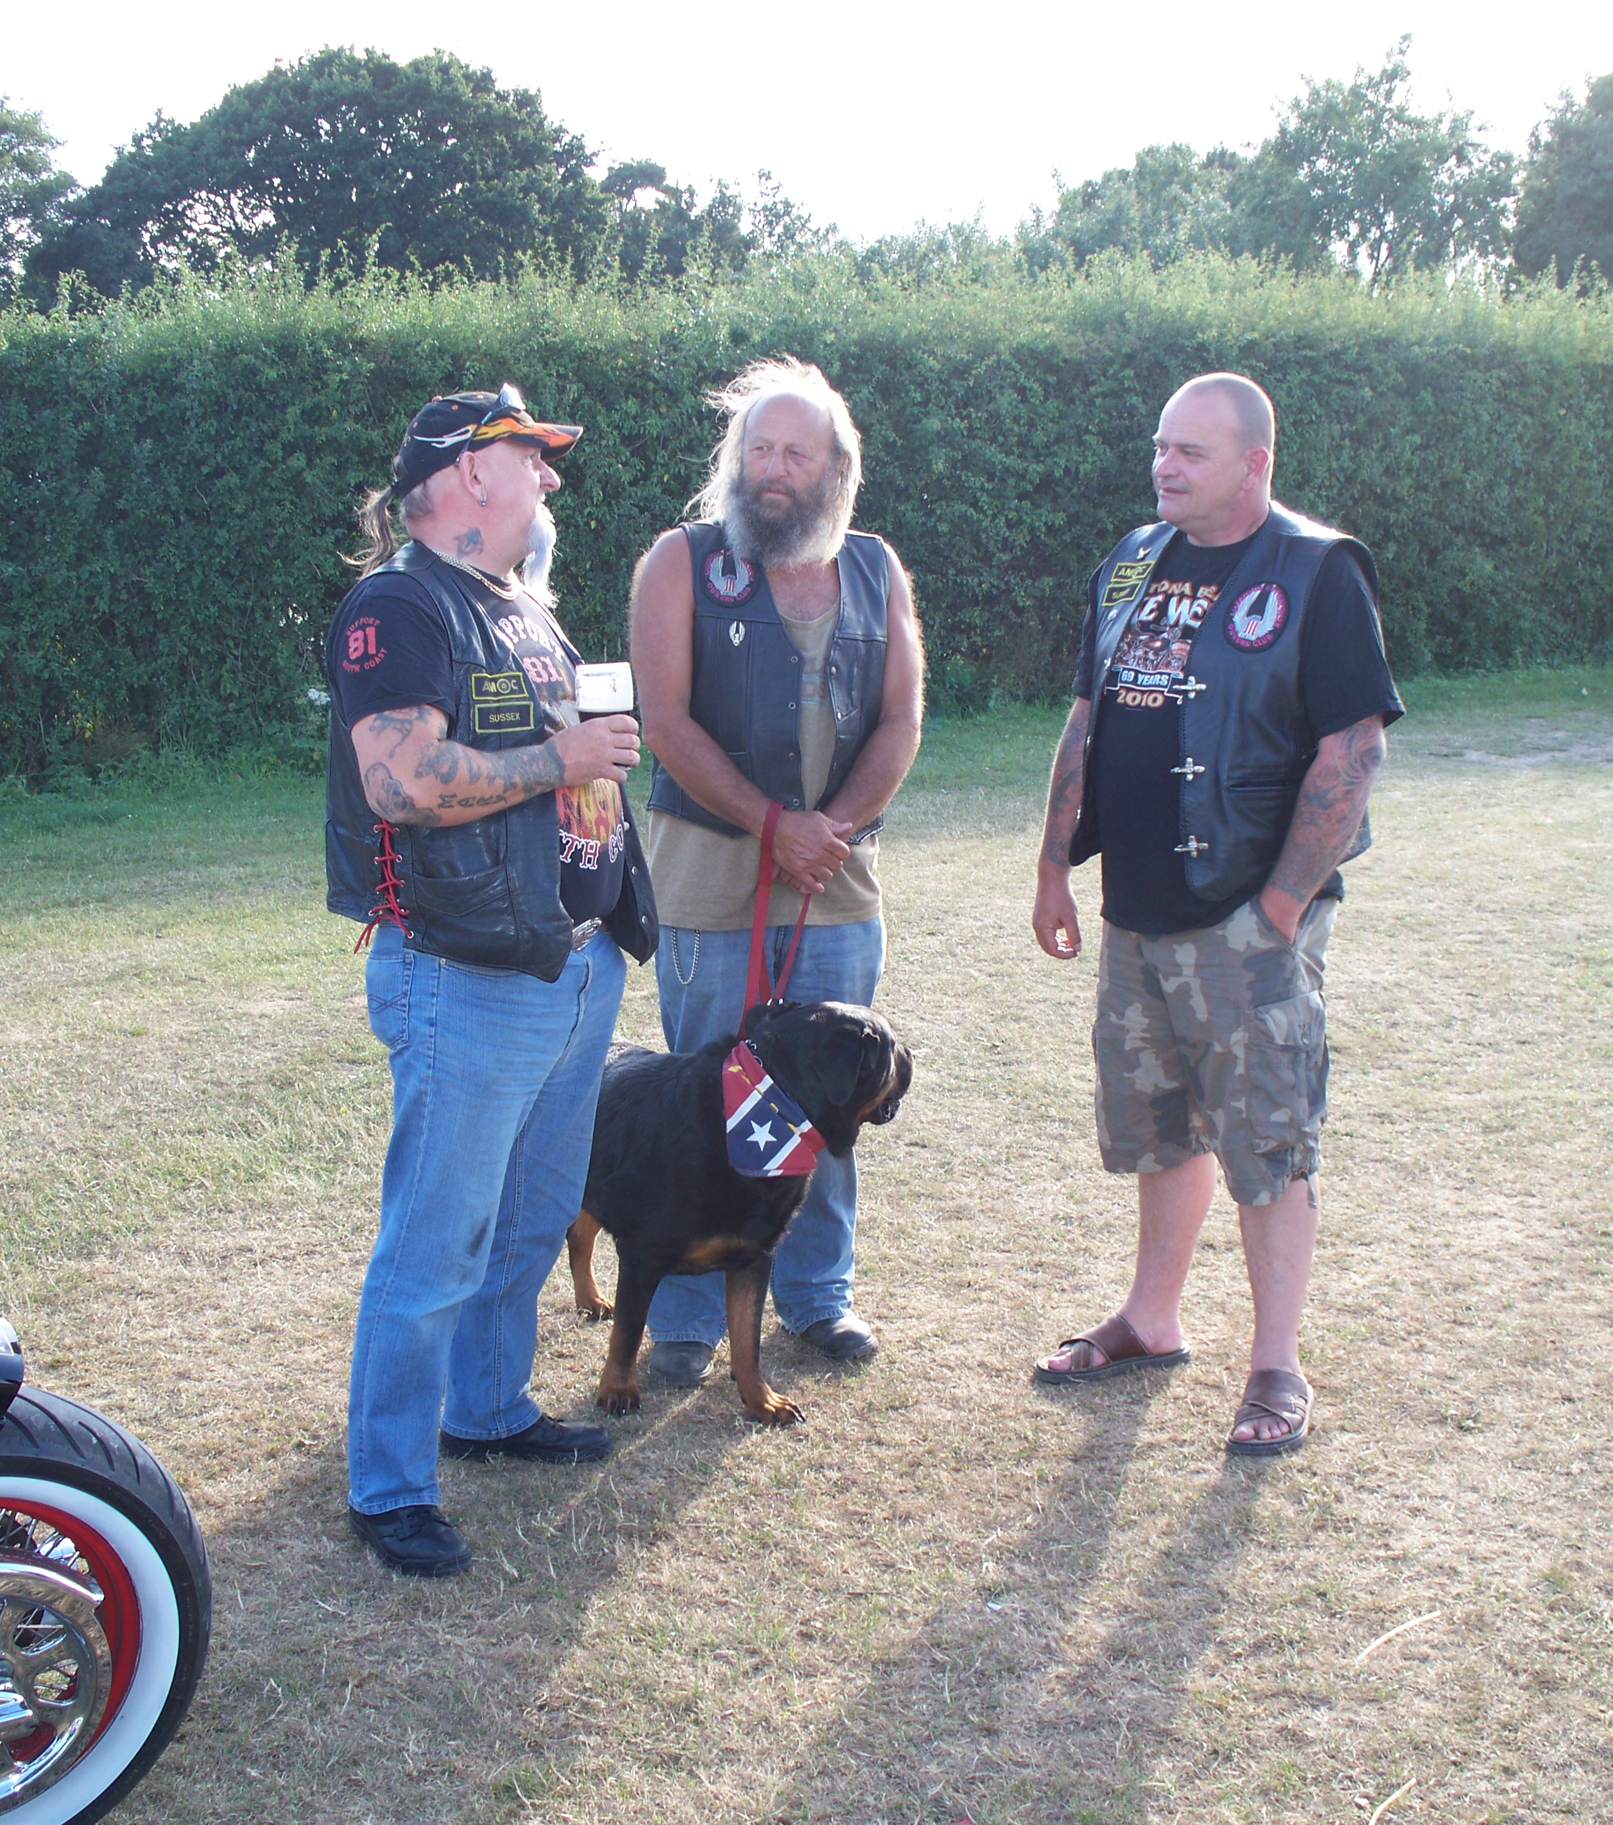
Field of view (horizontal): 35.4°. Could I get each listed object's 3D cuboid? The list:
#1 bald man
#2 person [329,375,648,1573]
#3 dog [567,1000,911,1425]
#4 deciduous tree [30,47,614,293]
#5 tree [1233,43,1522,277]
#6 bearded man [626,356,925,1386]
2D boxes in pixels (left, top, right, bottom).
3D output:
[{"bbox_3d":[0.700,-0.022,4.365,0.660,1.780,0.460,8,12,43],"label":"bald man"},{"bbox_3d":[-0.485,0.070,3.898,0.500,1.740,0.580,4,10,26],"label":"person"},{"bbox_3d":[-0.249,0.484,4.565,0.410,0.720,0.980,-7,11,-37],"label":"dog"},{"bbox_3d":[-9.030,-10.819,47.232,11.100,10.137,10.500,0,9,0],"label":"deciduous tree"},{"bbox_3d":[8.820,-8.936,39.333,4.700,8.807,4.500,0,9,0],"label":"tree"},{"bbox_3d":[-0.054,-0.081,4.622,0.570,1.820,0.380,-3,9,-17],"label":"bearded man"}]

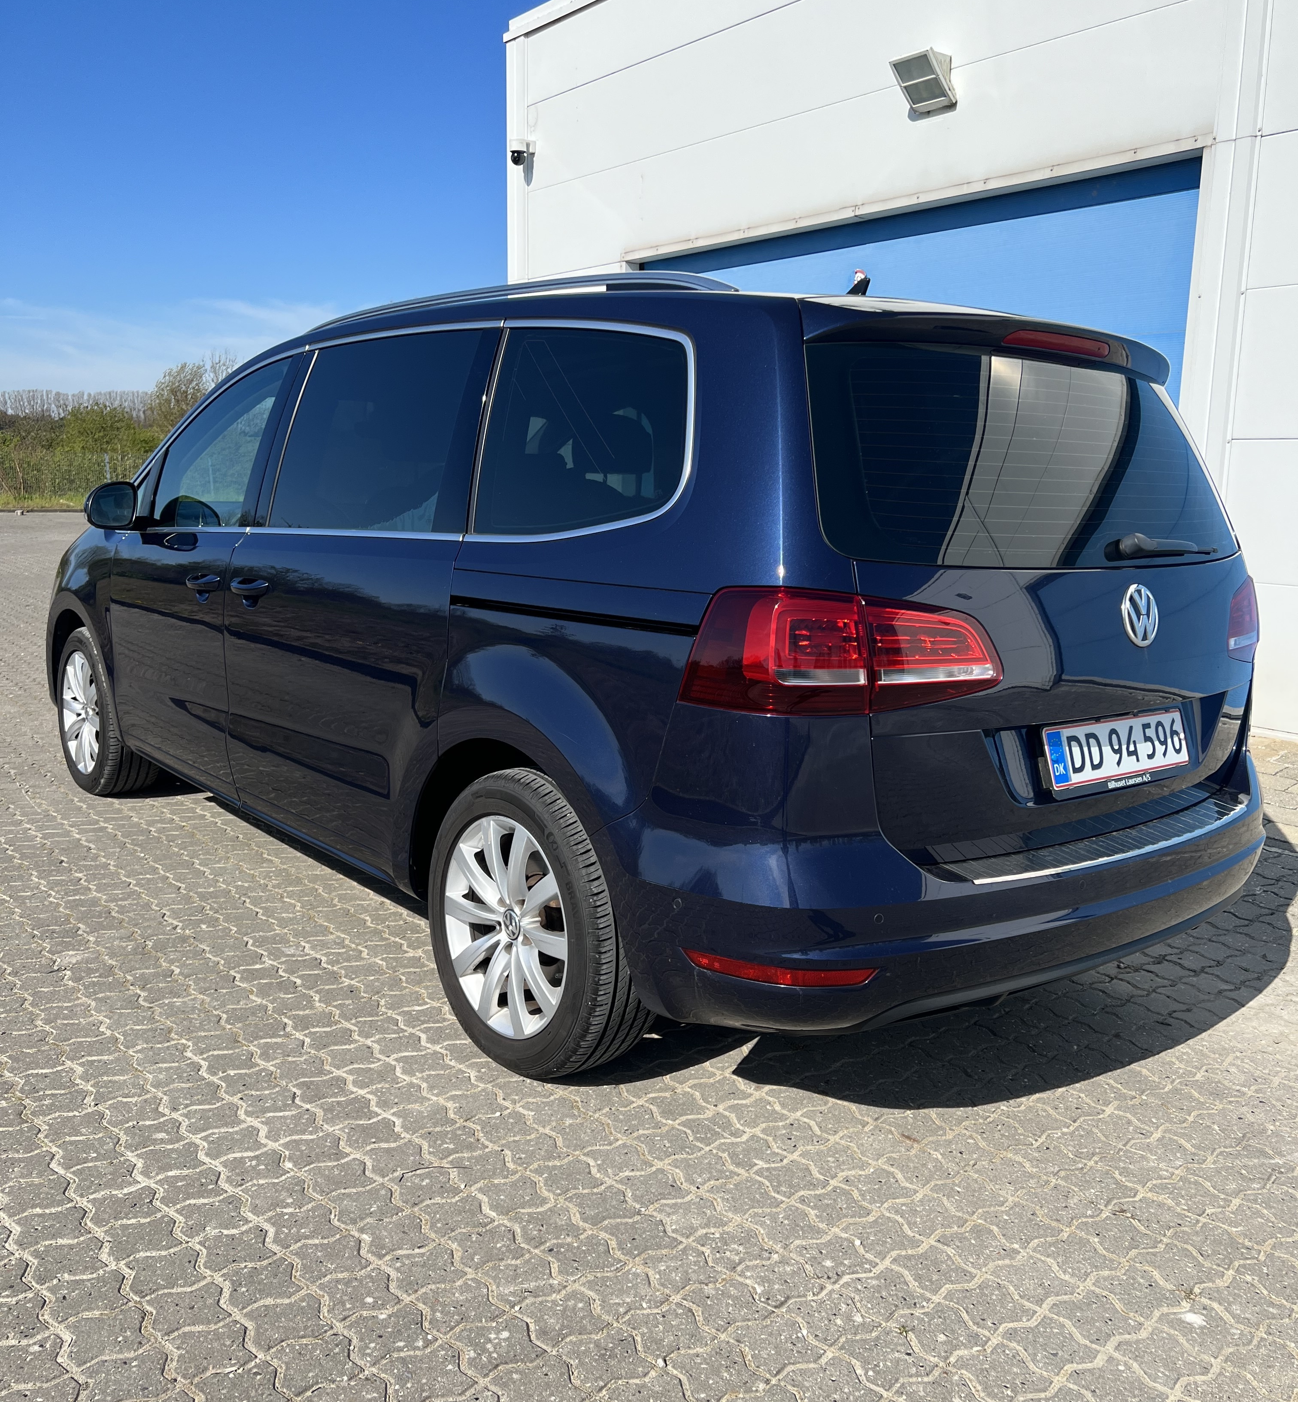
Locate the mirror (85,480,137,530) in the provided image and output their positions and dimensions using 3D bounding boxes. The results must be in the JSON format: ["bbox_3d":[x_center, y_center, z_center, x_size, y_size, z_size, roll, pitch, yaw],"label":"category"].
[{"bbox_3d":[-1.702,-0.619,4.110,0.120,0.150,0.170,10,12,39],"label":"mirror"}]

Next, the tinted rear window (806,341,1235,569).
[{"bbox_3d":[0.816,-0.478,2.695,1.420,0.450,0.080,-6,-12,-40],"label":"tinted rear window"}]

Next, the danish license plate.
[{"bbox_3d":[0.947,0.094,2.607,0.504,0.120,0.015,-6,-4,-40],"label":"danish license plate"}]

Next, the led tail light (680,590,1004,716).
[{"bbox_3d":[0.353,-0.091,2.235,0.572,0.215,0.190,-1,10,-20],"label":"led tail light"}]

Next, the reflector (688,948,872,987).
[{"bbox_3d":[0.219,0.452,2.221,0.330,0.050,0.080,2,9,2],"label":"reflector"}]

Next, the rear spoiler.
[{"bbox_3d":[0.782,-0.741,2.704,1.290,0.125,0.280,-6,12,-40],"label":"rear spoiler"}]

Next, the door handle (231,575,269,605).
[{"bbox_3d":[-1.082,-0.305,3.524,0.060,0.055,0.195,-6,12,-40],"label":"door handle"}]

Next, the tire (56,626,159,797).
[{"bbox_3d":[-2.103,0.042,5.026,0.225,0.650,0.650,-6,12,-40],"label":"tire"}]

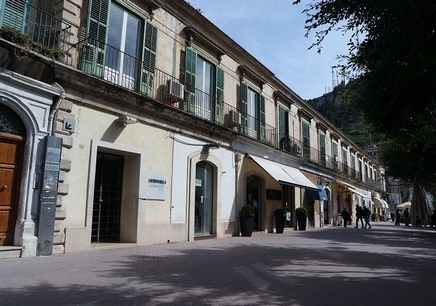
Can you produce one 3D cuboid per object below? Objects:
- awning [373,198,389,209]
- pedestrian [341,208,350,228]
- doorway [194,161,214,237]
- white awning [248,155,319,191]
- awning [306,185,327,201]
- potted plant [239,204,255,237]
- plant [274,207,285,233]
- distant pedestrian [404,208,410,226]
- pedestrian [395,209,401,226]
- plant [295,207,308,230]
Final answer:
[{"bbox_3d":[25.045,7.828,46.920,1.118,1.407,7.255,-6,-13,35],"label":"awning"},{"bbox_3d":[10.426,5.322,25.164,0.500,1.471,0.550,0,-10,6],"label":"pedestrian"},{"bbox_3d":[-0.549,1.868,12.376,0.292,3.007,1.486,-6,-13,35],"label":"doorway"},{"bbox_3d":[4.193,1.302,17.755,1.442,1.538,7.117,-6,-13,35],"label":"white awning"},{"bbox_3d":[7.153,2.829,22.147,0.998,1.198,1.692,-6,-13,35],"label":"awning"},{"bbox_3d":[1.300,3.023,13.773,0.600,1.415,0.600,-6,-13,35],"label":"potted plant"},{"bbox_3d":[3.364,3.688,16.700,0.530,1.273,0.530,-6,-13,35],"label":"plant"},{"bbox_3d":[17.910,6.110,29.090,0.550,1.655,0.400,-2,-11,17],"label":"distant pedestrian"},{"bbox_3d":[17.631,6.323,30.174,0.450,1.630,0.500,8,-13,-36],"label":"pedestrian"},{"bbox_3d":[5.390,4.226,19.686,0.650,1.402,0.650,-6,-13,35],"label":"plant"}]

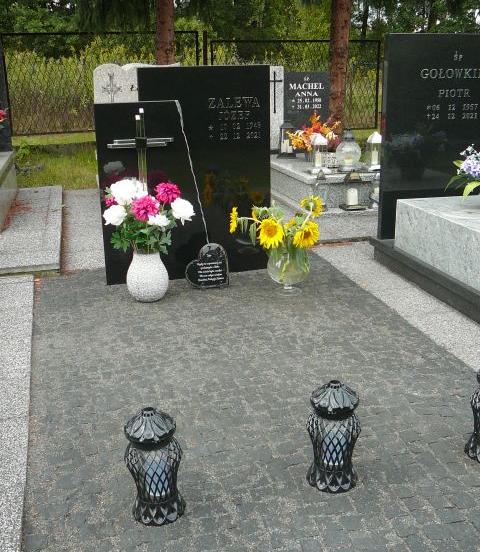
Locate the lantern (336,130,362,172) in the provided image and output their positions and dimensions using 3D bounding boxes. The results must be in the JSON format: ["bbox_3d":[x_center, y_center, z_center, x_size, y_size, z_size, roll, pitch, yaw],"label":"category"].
[{"bbox_3d":[0.926,-1.062,5.460,0.207,0.317,0.207,-1,18,0],"label":"lantern"}]

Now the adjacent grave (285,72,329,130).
[{"bbox_3d":[0.661,-1.649,6.468,0.479,0.736,0.090,-6,19,-15],"label":"adjacent grave"}]

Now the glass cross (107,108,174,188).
[{"bbox_3d":[-0.592,-0.722,3.965,0.405,0.581,0.045,-5,19,-12],"label":"glass cross"}]

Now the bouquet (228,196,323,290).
[{"bbox_3d":[0.196,-0.167,3.550,0.518,0.502,0.388,-5,17,-14],"label":"bouquet"}]

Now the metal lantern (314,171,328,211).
[{"bbox_3d":[0.594,-0.617,4.700,0.100,0.295,0.110,-5,17,-14],"label":"metal lantern"}]

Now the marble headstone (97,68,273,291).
[{"bbox_3d":[-0.352,-0.650,4.168,1.107,1.330,0.140,-5,19,-12],"label":"marble headstone"}]

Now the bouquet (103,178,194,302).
[{"bbox_3d":[-0.483,-0.188,3.500,0.478,0.649,0.406,-5,17,-14],"label":"bouquet"}]

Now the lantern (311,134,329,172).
[{"bbox_3d":[0.610,-0.923,4.850,0.143,0.297,0.143,-5,17,-14],"label":"lantern"}]

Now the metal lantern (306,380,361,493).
[{"bbox_3d":[0.282,0.467,1.940,0.160,0.318,0.160,-1,16,0],"label":"metal lantern"}]

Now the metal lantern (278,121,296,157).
[{"bbox_3d":[0.457,-1.327,6.274,0.155,0.324,0.155,-6,19,-15],"label":"metal lantern"}]

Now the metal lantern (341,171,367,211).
[{"bbox_3d":[0.834,-0.627,4.720,0.193,0.276,0.183,-5,17,-14],"label":"metal lantern"}]

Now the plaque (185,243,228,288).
[{"bbox_3d":[-0.188,-0.061,3.700,0.233,0.242,0.040,-5,7,-14],"label":"plaque"}]

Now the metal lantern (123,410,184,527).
[{"bbox_3d":[-0.259,0.579,1.978,0.170,0.382,0.170,-6,19,-15],"label":"metal lantern"}]

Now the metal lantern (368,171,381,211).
[{"bbox_3d":[1.138,-0.694,5.246,0.182,0.274,0.182,-6,19,-15],"label":"metal lantern"}]

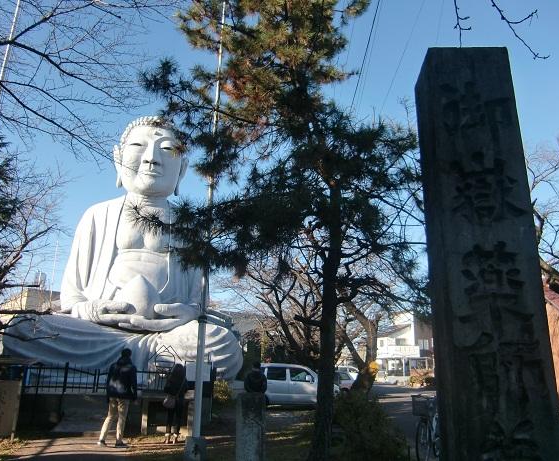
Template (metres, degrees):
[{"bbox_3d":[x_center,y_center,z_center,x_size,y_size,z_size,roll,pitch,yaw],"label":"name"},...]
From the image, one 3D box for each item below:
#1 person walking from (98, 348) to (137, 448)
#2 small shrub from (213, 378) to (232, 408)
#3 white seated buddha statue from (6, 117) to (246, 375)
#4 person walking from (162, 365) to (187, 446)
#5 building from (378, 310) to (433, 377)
[{"bbox_3d":[-2.834,2.974,8.751,0.570,1.730,0.480,2,-16,-3],"label":"person walking"},{"bbox_3d":[-2.094,5.869,17.970,0.900,1.150,0.850,1,-16,0],"label":"small shrub"},{"bbox_3d":[-8.033,0.238,28.763,12.200,16.300,9.000,9,-18,-25],"label":"white seated buddha statue"},{"bbox_3d":[-2.057,3.376,9.751,0.480,1.530,0.380,3,-16,-6],"label":"person walking"},{"bbox_3d":[15.225,14.608,60.476,7.800,7.800,8.000,-4,-16,17],"label":"building"}]

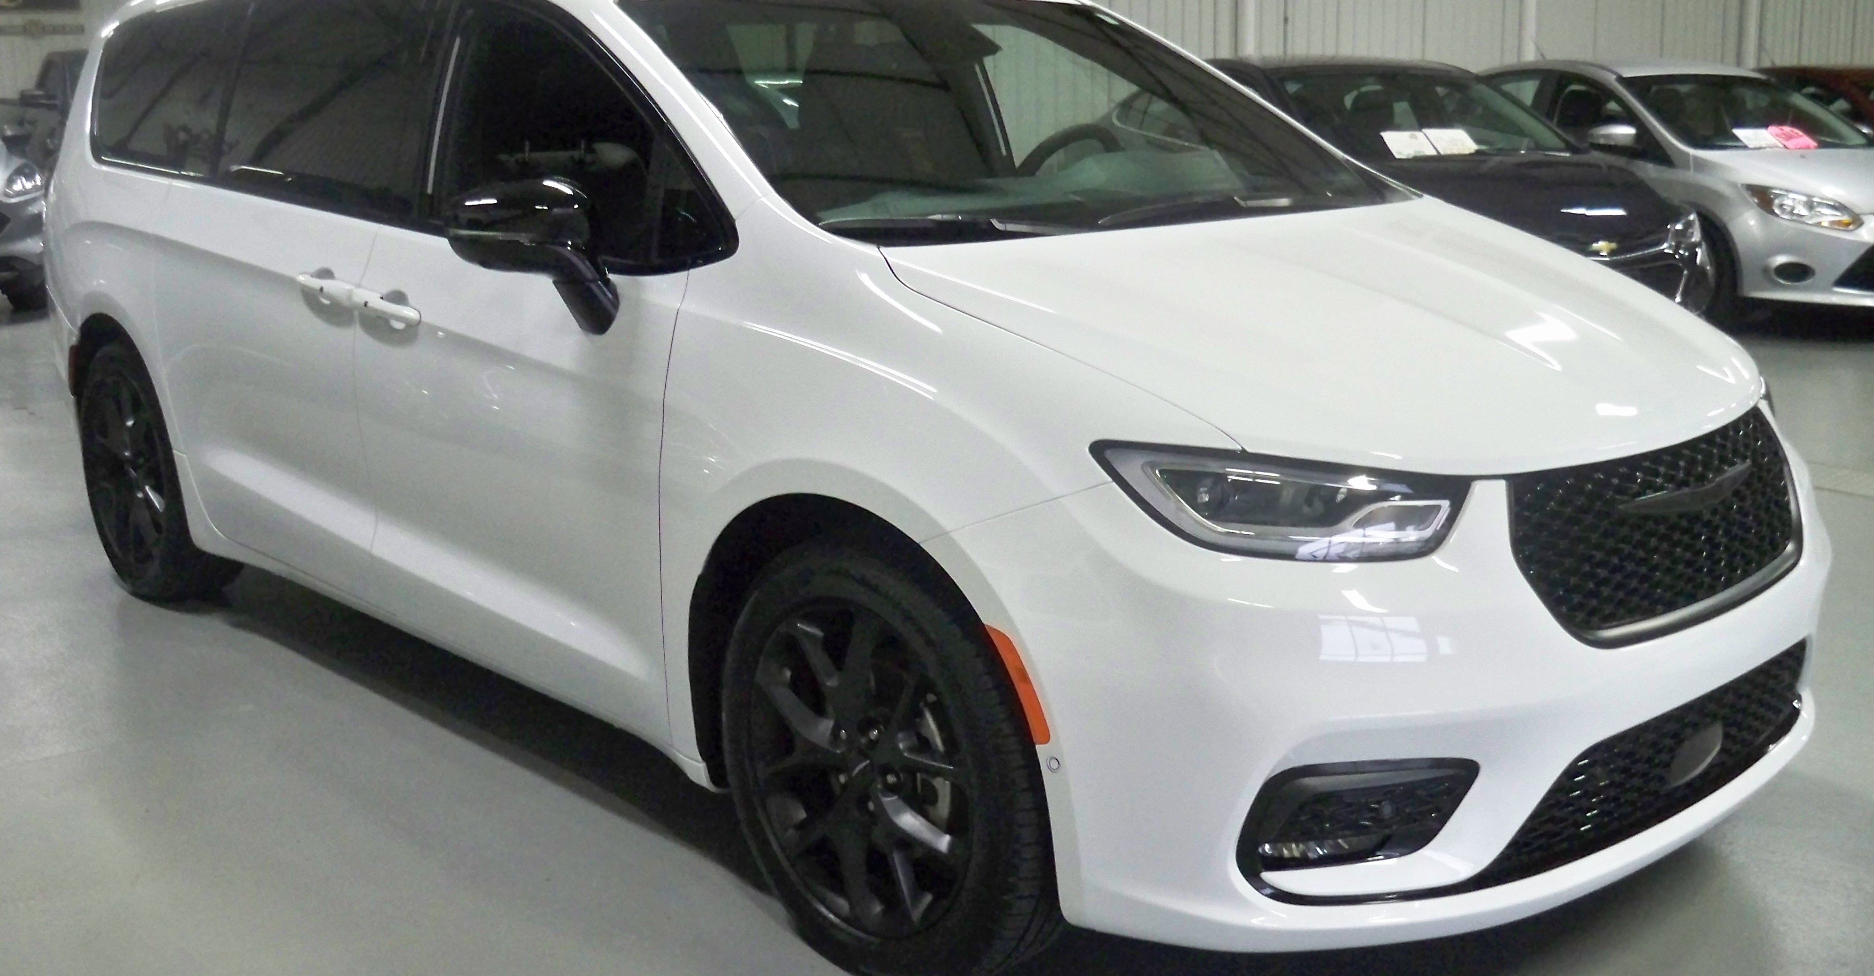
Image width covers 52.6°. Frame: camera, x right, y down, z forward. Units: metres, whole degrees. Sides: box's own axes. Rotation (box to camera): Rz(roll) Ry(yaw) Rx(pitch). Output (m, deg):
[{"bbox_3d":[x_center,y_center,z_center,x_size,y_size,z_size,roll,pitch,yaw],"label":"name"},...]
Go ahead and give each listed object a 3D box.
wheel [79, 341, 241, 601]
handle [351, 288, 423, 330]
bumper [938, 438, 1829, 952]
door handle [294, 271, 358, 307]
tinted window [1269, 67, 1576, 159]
[{"bbox_3d":[-2.142,-0.068,5.255,0.250,0.735,0.735,-10,16,-42],"label":"wheel"},{"bbox_3d":[-1.127,-0.369,3.851,0.060,0.050,0.280,-10,16,-42],"label":"handle"},{"bbox_3d":[0.957,0.229,3.177,1.940,0.670,0.720,-10,16,-42],"label":"bumper"},{"bbox_3d":[-1.313,-0.425,4.046,0.060,0.050,0.280,-10,16,-42],"label":"door handle"},{"bbox_3d":[2.370,-1.850,9.400,1.400,0.130,0.850,-4,40,-16],"label":"tinted window"}]

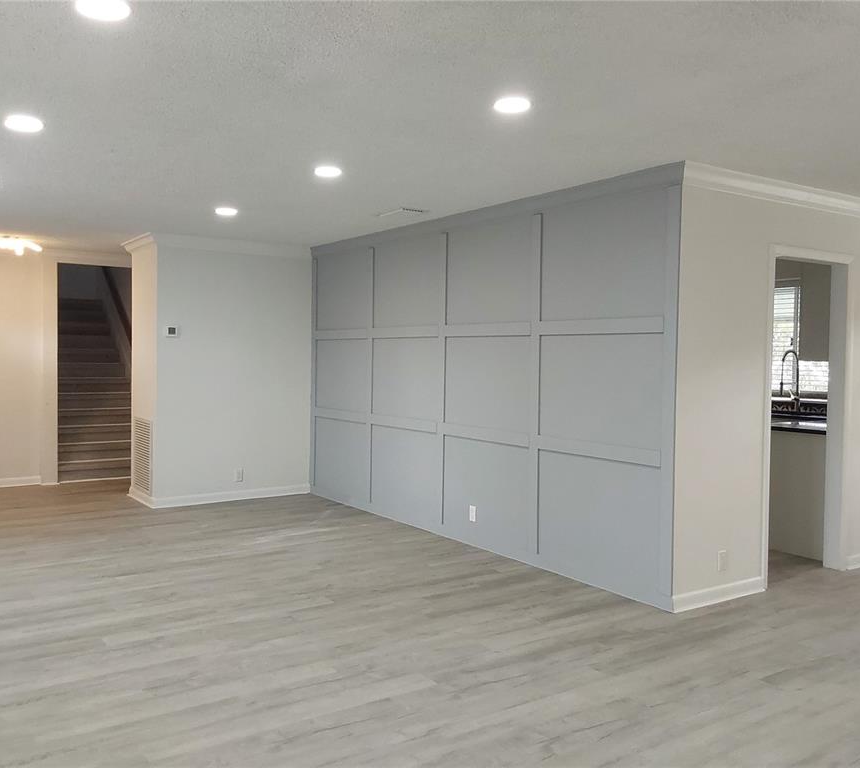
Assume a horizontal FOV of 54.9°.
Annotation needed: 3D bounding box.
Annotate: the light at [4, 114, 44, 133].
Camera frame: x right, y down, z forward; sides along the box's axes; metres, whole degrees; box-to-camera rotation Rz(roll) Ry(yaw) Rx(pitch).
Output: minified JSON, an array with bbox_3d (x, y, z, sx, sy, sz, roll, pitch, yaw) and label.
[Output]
[{"bbox_3d":[-1.868,-1.185,3.817,0.170,0.025,0.170,-1,2,-34],"label":"light"}]

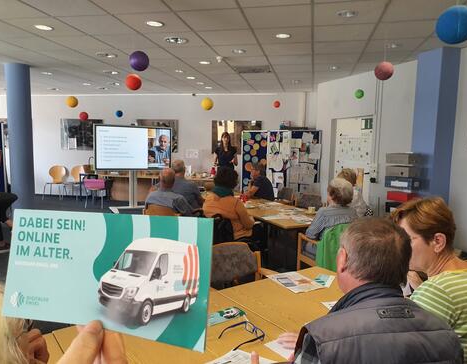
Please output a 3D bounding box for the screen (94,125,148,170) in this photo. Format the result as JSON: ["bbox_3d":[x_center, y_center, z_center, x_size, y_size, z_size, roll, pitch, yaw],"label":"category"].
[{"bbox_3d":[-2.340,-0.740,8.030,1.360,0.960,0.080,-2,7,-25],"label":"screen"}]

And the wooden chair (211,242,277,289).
[{"bbox_3d":[0.088,0.846,2.129,0.570,0.830,0.570,-3,7,-35],"label":"wooden chair"}]

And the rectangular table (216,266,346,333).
[{"bbox_3d":[0.417,0.937,1.754,0.700,0.740,0.760,-3,7,-35],"label":"rectangular table"}]

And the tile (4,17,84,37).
[{"bbox_3d":[-1.979,-1.651,3.908,0.615,0.030,0.600,3,6,12],"label":"tile"}]

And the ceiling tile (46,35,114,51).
[{"bbox_3d":[-1.853,-1.708,4.482,0.615,0.030,0.600,3,6,12],"label":"ceiling tile"}]

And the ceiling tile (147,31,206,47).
[{"bbox_3d":[-0.655,-1.672,4.290,0.620,0.030,0.610,2,6,12],"label":"ceiling tile"}]

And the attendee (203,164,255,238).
[{"bbox_3d":[-0.048,0.443,3.932,0.550,1.220,0.760,3,6,20],"label":"attendee"}]

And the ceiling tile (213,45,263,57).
[{"bbox_3d":[0.075,-1.684,4.670,0.615,0.030,0.600,3,6,12],"label":"ceiling tile"}]

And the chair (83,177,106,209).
[{"bbox_3d":[-3.037,0.207,8.038,0.480,0.700,0.460,0,6,-15],"label":"chair"}]

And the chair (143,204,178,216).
[{"bbox_3d":[-0.685,0.617,4.099,0.520,0.810,0.540,4,7,25],"label":"chair"}]

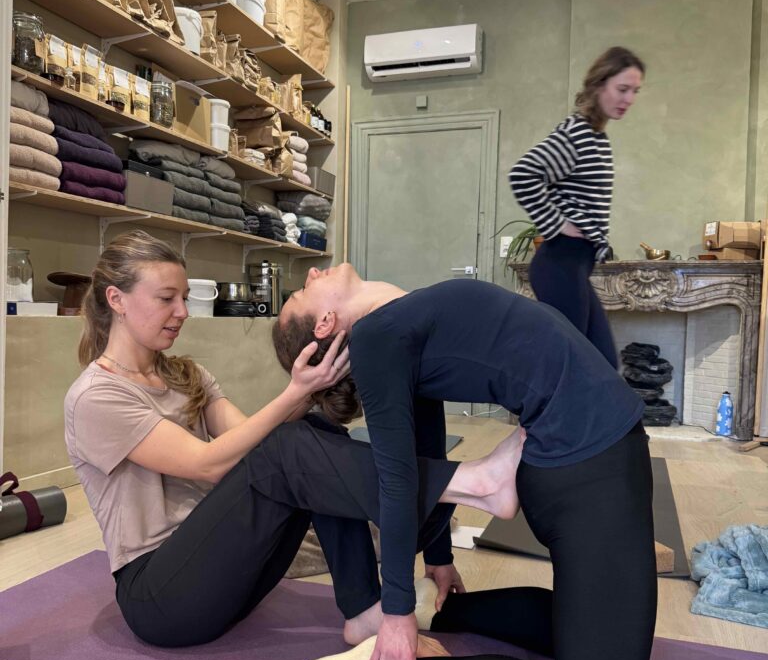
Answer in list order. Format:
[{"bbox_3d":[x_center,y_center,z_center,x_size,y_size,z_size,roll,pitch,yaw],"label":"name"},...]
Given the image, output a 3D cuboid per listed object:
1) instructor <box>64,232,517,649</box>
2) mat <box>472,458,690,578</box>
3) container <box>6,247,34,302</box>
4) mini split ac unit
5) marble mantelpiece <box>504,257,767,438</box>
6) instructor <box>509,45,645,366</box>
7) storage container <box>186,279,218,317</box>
[{"bbox_3d":[-0.234,0.222,1.542,1.080,0.860,0.460,2,1,20],"label":"instructor"},{"bbox_3d":[0.860,0.656,2.926,0.620,0.018,1.850,2,1,20],"label":"mat"},{"bbox_3d":[-1.410,-0.206,2.680,0.140,0.195,0.140,2,1,20],"label":"container"},{"bbox_3d":[0.278,-1.974,5.074,0.830,0.285,0.200,2,1,20],"label":"mini split ac unit"},{"bbox_3d":[1.636,0.114,4.556,1.640,1.090,0.330,2,1,20],"label":"marble mantelpiece"},{"bbox_3d":[0.664,-0.153,2.481,0.520,1.640,0.450,2,1,20],"label":"instructor"},{"bbox_3d":[-1.006,-0.174,3.837,0.210,0.200,0.210,2,1,20],"label":"storage container"}]

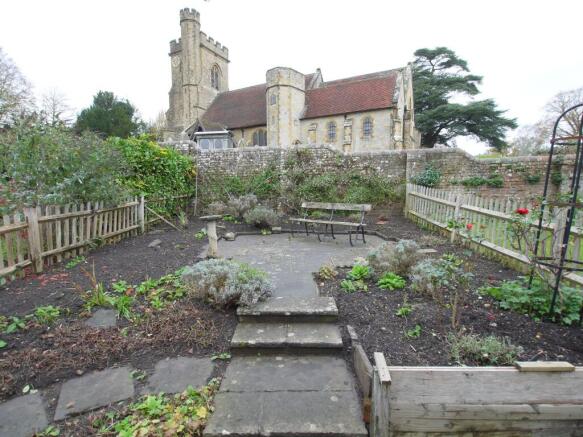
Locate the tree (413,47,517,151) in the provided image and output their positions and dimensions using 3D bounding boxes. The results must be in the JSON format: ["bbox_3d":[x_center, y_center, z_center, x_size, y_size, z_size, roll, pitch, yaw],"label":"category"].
[{"bbox_3d":[21.839,-15.078,40.359,16.500,15.000,15.500,0,8,0],"label":"tree"}]

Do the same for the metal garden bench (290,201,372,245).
[{"bbox_3d":[0.780,0.089,6.416,1.642,0.765,0.592,6,10,38],"label":"metal garden bench"}]

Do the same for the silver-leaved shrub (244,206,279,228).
[{"bbox_3d":[-0.746,-0.055,7.660,0.840,0.520,0.800,0,8,0],"label":"silver-leaved shrub"}]

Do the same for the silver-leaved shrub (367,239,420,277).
[{"bbox_3d":[1.456,0.476,4.402,0.750,0.470,0.700,0,8,0],"label":"silver-leaved shrub"}]

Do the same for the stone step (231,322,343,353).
[{"bbox_3d":[-0.036,1.139,2.920,1.010,0.131,0.383,0,8,1],"label":"stone step"}]

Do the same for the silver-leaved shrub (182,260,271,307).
[{"bbox_3d":[-0.751,0.675,3.672,1.050,0.430,0.880,0,8,0],"label":"silver-leaved shrub"}]

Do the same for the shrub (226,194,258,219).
[{"bbox_3d":[-1.379,-0.283,8.538,0.880,0.660,0.820,0,8,0],"label":"shrub"}]

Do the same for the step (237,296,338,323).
[{"bbox_3d":[-0.036,0.979,3.249,1.020,0.120,0.377,0,8,1],"label":"step"}]

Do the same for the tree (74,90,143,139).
[{"bbox_3d":[-21.559,-10.699,35.899,7.900,8.700,7.700,0,8,0],"label":"tree"}]

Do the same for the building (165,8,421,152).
[{"bbox_3d":[-2.230,-15.350,34.469,31.400,17.700,10.400,5,9,35],"label":"building"}]

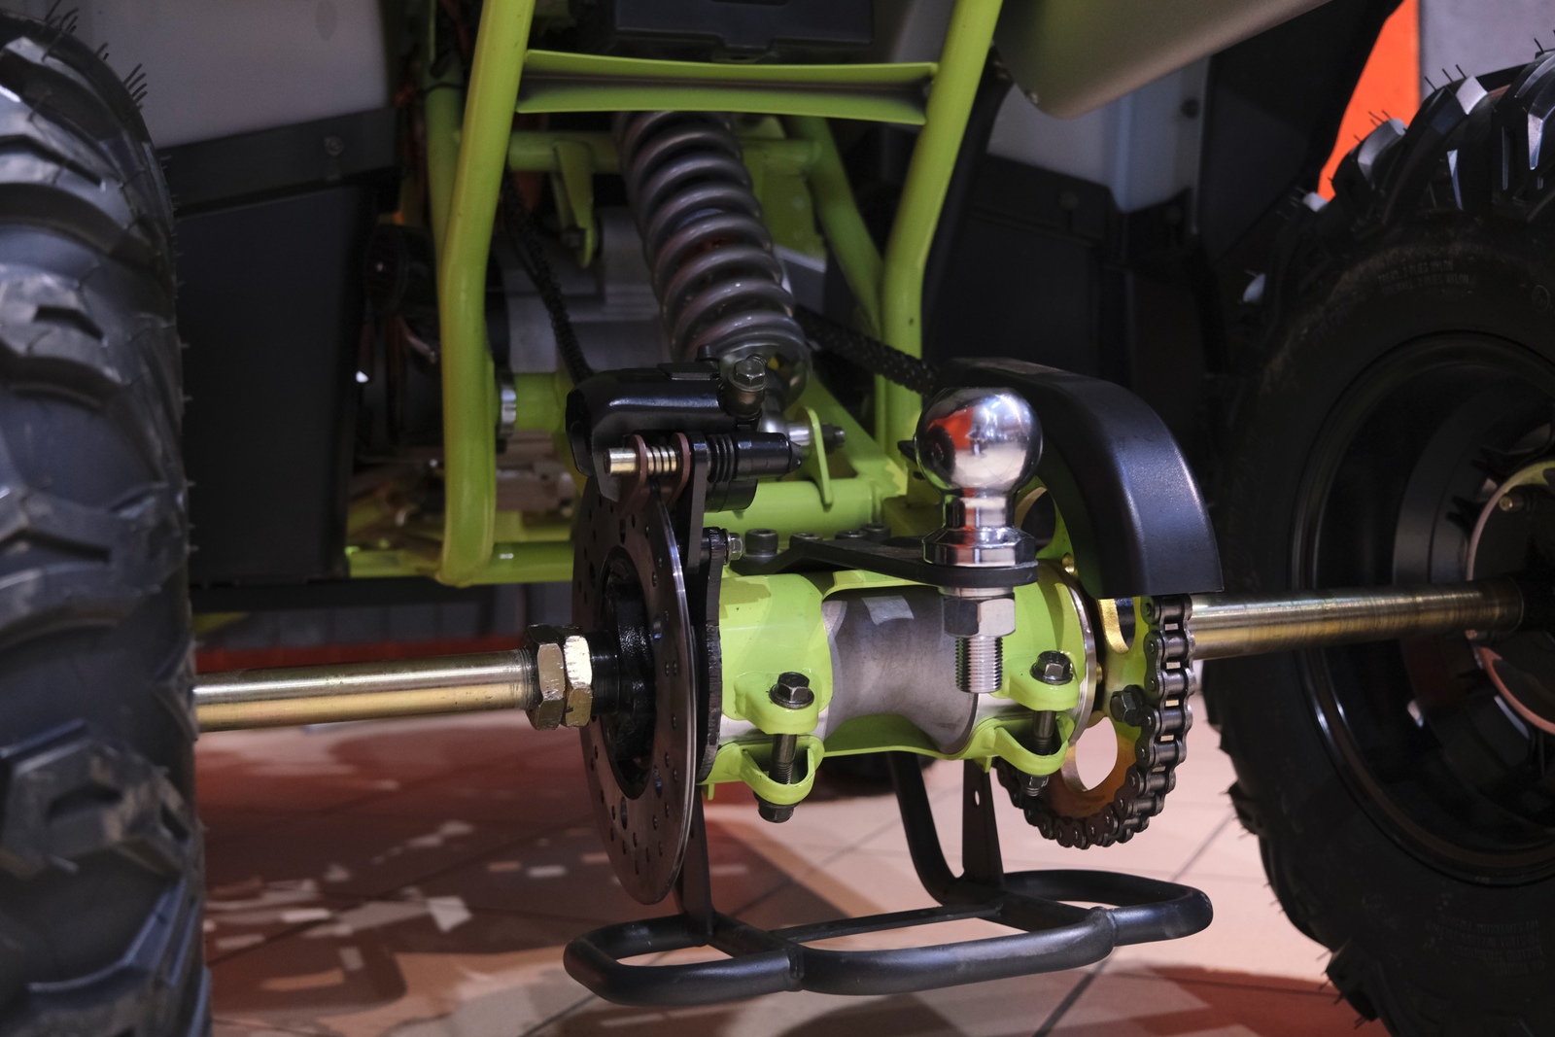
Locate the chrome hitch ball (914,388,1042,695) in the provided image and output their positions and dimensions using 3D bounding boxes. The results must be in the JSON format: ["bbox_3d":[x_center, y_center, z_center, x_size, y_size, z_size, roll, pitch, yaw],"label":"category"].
[{"bbox_3d":[0.080,0.009,0.673,0.051,0.121,0.051,-1,2,0],"label":"chrome hitch ball"}]

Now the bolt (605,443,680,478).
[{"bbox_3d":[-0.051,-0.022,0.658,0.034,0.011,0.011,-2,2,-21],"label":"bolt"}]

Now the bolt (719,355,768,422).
[{"bbox_3d":[-0.012,-0.051,0.667,0.018,0.025,0.018,-10,43,-21],"label":"bolt"}]

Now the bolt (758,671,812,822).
[{"bbox_3d":[0.003,0.091,0.667,0.018,0.061,0.018,6,21,-2],"label":"bolt"}]

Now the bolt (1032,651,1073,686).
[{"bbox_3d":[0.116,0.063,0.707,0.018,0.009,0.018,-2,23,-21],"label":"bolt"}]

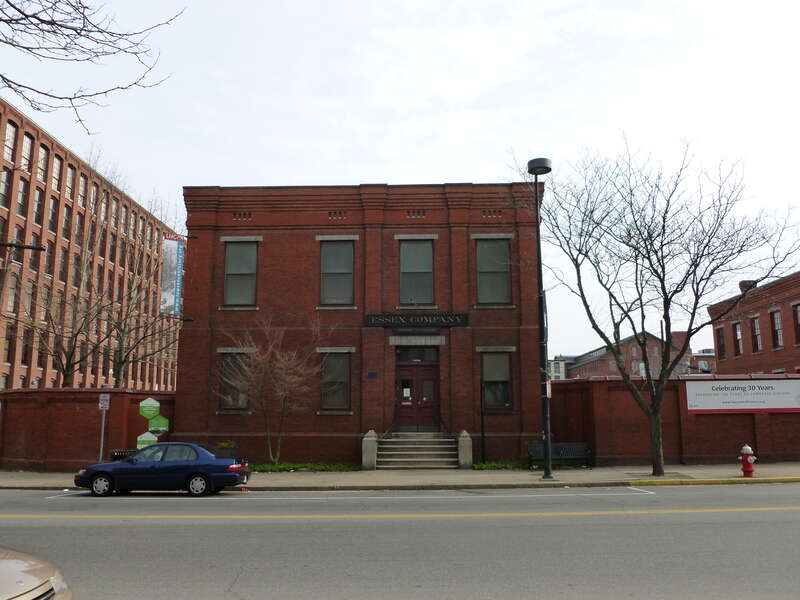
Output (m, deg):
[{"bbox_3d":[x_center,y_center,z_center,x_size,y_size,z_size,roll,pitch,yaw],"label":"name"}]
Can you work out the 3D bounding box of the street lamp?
[{"bbox_3d":[4.294,0.457,19.044,0.720,9.400,0.800,0,-10,1],"label":"street lamp"}]

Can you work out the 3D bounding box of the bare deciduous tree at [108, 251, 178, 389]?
[{"bbox_3d":[-15.790,2.085,38.499,5.200,12.200,5.200,0,-10,1],"label":"bare deciduous tree"}]

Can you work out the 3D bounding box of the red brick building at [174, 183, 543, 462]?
[{"bbox_3d":[-1.268,1.696,29.159,13.000,10.150,12.000,0,-10,1],"label":"red brick building"}]

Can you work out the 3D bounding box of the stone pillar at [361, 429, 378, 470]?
[{"bbox_3d":[-0.950,4.925,21.334,0.460,1.280,0.460,0,-10,1],"label":"stone pillar"}]

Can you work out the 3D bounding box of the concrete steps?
[{"bbox_3d":[0.609,5.121,22.001,2.650,1.050,1.750,0,-10,1],"label":"concrete steps"}]

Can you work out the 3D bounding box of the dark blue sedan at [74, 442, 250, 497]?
[{"bbox_3d":[-6.263,4.466,17.409,4.370,1.370,1.690,0,-10,0],"label":"dark blue sedan"}]

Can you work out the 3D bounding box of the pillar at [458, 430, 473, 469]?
[{"bbox_3d":[2.142,4.889,21.334,0.460,1.280,0.460,0,-10,1],"label":"pillar"}]

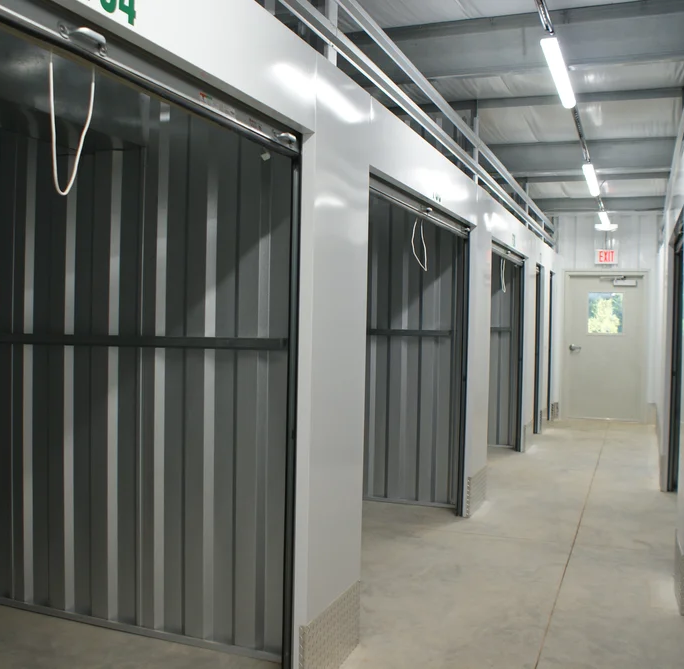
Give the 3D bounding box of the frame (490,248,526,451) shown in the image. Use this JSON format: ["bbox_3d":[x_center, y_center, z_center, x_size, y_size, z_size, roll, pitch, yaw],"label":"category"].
[{"bbox_3d":[1.552,0.255,7.203,0.130,2.145,2.266,2,1,21],"label":"frame"}]

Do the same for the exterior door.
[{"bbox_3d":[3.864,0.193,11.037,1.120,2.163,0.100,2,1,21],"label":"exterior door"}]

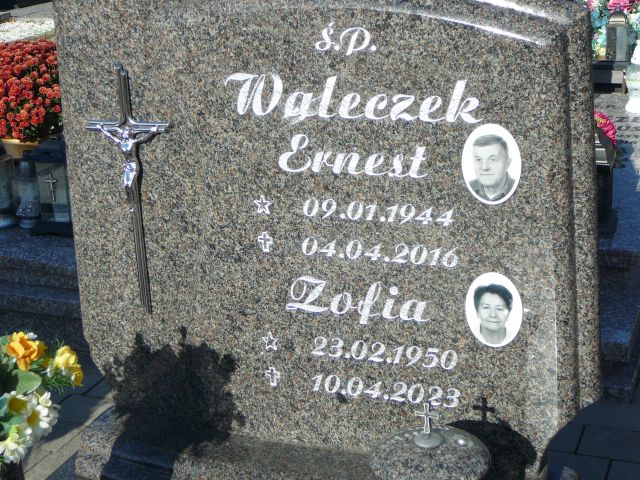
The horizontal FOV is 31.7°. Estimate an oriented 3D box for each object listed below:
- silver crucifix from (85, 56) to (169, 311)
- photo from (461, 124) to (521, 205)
[{"bbox_3d":[-0.381,-0.094,2.287,0.186,0.525,0.040,4,19,20],"label":"silver crucifix"},{"bbox_3d":[0.305,-0.134,2.015,0.110,0.150,0.010,4,19,20],"label":"photo"}]

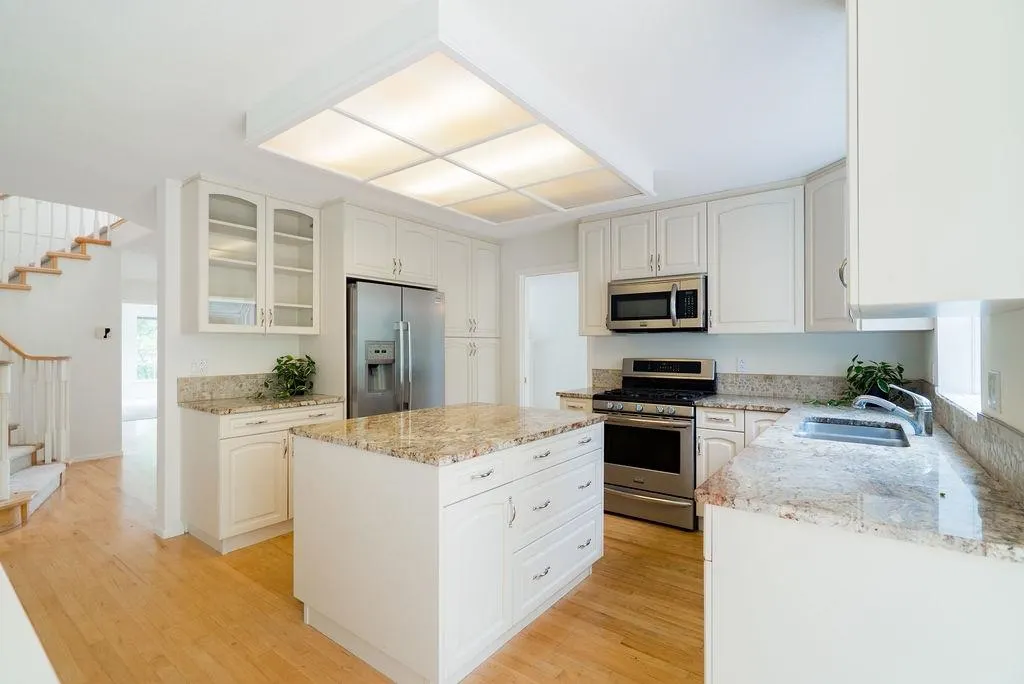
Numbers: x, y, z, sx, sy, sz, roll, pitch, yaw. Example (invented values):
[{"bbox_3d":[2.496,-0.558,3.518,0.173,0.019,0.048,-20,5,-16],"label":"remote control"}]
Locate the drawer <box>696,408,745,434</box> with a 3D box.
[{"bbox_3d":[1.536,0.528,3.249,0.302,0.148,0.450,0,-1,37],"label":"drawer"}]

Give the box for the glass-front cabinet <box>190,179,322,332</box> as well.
[{"bbox_3d":[-1.884,-0.557,3.348,0.340,1.010,0.822,-1,-1,37],"label":"glass-front cabinet"}]

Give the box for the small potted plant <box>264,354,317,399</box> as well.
[{"bbox_3d":[-1.709,0.254,3.520,0.370,0.335,0.360,0,-1,37],"label":"small potted plant"}]

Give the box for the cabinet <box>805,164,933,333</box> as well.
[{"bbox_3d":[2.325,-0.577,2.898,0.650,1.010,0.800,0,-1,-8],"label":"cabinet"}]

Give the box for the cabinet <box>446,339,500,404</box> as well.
[{"bbox_3d":[-0.661,0.654,4.776,0.630,1.388,0.944,0,-1,37],"label":"cabinet"}]

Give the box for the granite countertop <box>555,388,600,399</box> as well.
[{"bbox_3d":[0.706,0.446,3.967,0.336,0.036,0.647,0,-1,37],"label":"granite countertop"}]

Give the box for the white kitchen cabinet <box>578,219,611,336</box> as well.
[{"bbox_3d":[0.829,-0.552,4.119,0.320,1.005,0.340,-1,-1,37],"label":"white kitchen cabinet"}]

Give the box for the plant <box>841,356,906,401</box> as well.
[{"bbox_3d":[2.318,0.249,2.920,0.370,0.335,0.360,0,-1,37],"label":"plant"}]

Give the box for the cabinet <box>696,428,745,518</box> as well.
[{"bbox_3d":[1.600,0.902,3.322,0.296,0.620,0.620,-1,-1,37],"label":"cabinet"}]

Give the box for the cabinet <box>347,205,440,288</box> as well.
[{"bbox_3d":[-1.211,-0.771,3.979,0.645,0.548,0.931,-1,-1,37],"label":"cabinet"}]

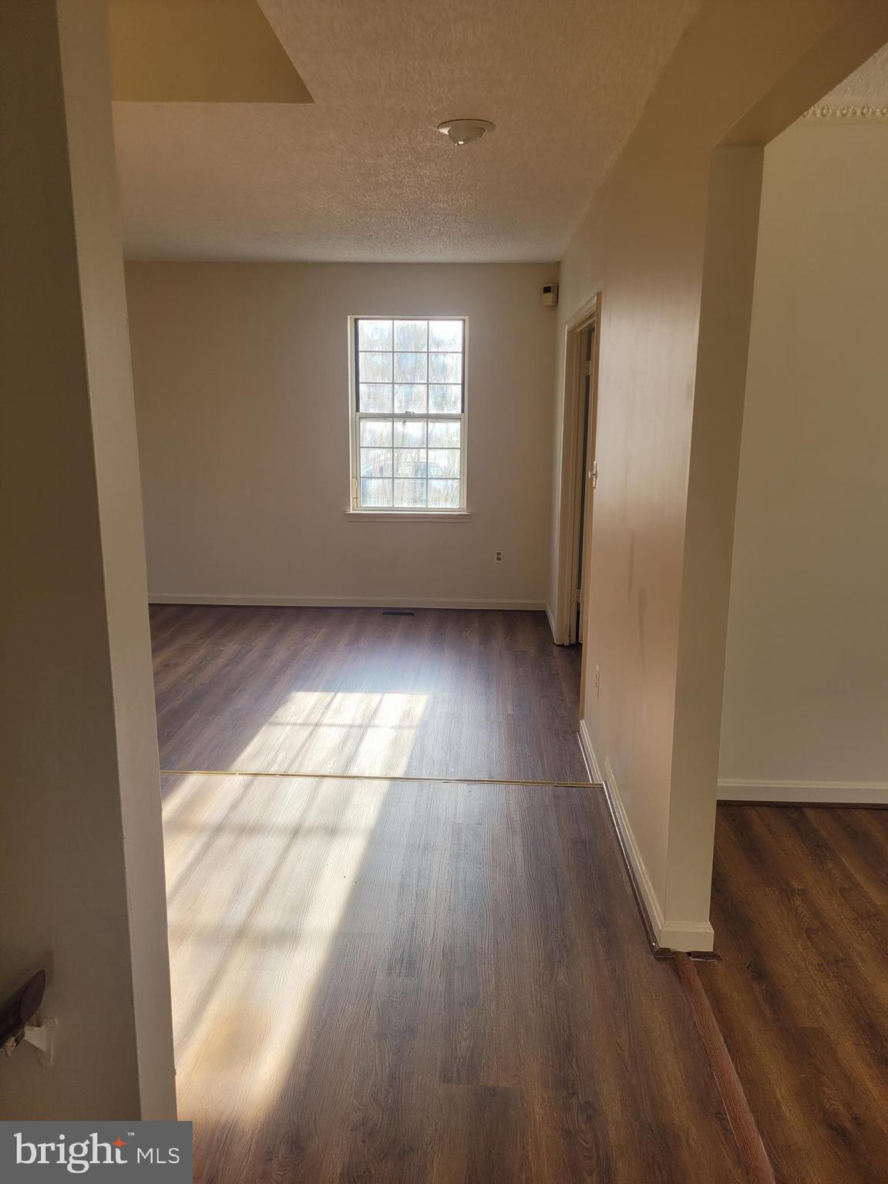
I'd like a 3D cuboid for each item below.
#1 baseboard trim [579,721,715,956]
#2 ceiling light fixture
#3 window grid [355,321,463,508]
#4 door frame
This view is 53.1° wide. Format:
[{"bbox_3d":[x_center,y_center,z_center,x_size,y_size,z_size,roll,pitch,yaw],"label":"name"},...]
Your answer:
[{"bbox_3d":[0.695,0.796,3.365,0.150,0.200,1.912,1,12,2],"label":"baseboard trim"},{"bbox_3d":[0.079,-1.632,3.194,0.212,0.064,0.212,1,12,2],"label":"ceiling light fixture"},{"bbox_3d":[-0.262,-1.312,6.652,0.867,1.429,0.110,1,12,2],"label":"window grid"},{"bbox_3d":[0.786,-0.473,4.917,0.140,2.067,1.669,1,12,2],"label":"door frame"}]

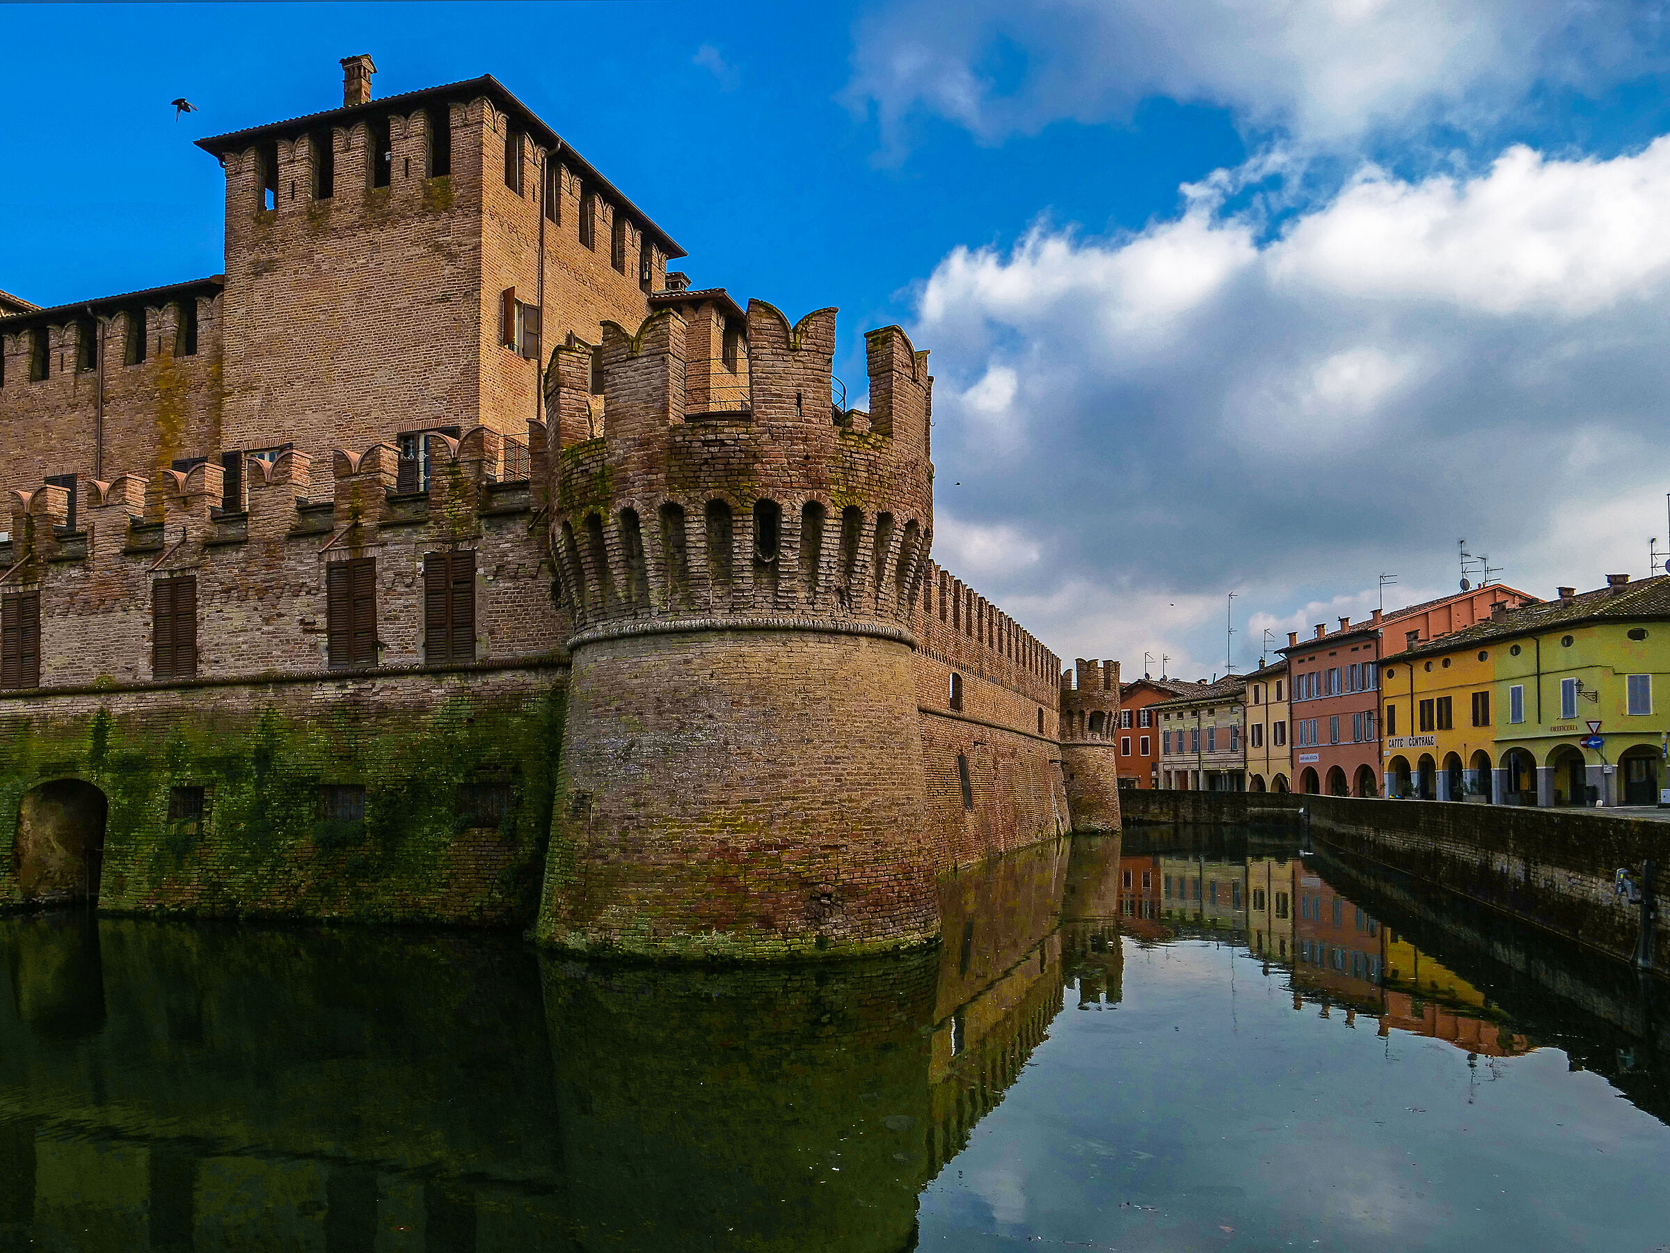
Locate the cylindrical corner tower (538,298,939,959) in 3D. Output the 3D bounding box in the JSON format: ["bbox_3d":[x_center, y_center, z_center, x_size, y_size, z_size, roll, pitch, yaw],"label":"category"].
[{"bbox_3d":[-1.460,0.360,18.350,6.200,8.800,6.200,0,-6,0],"label":"cylindrical corner tower"}]

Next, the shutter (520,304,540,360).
[{"bbox_3d":[-7.770,-7.530,29.690,0.430,1.420,0.050,3,-7,-28],"label":"shutter"}]

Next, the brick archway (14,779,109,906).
[{"bbox_3d":[-16.150,4.550,24.700,2.500,2.700,1.000,-2,-6,18],"label":"brick archway"}]

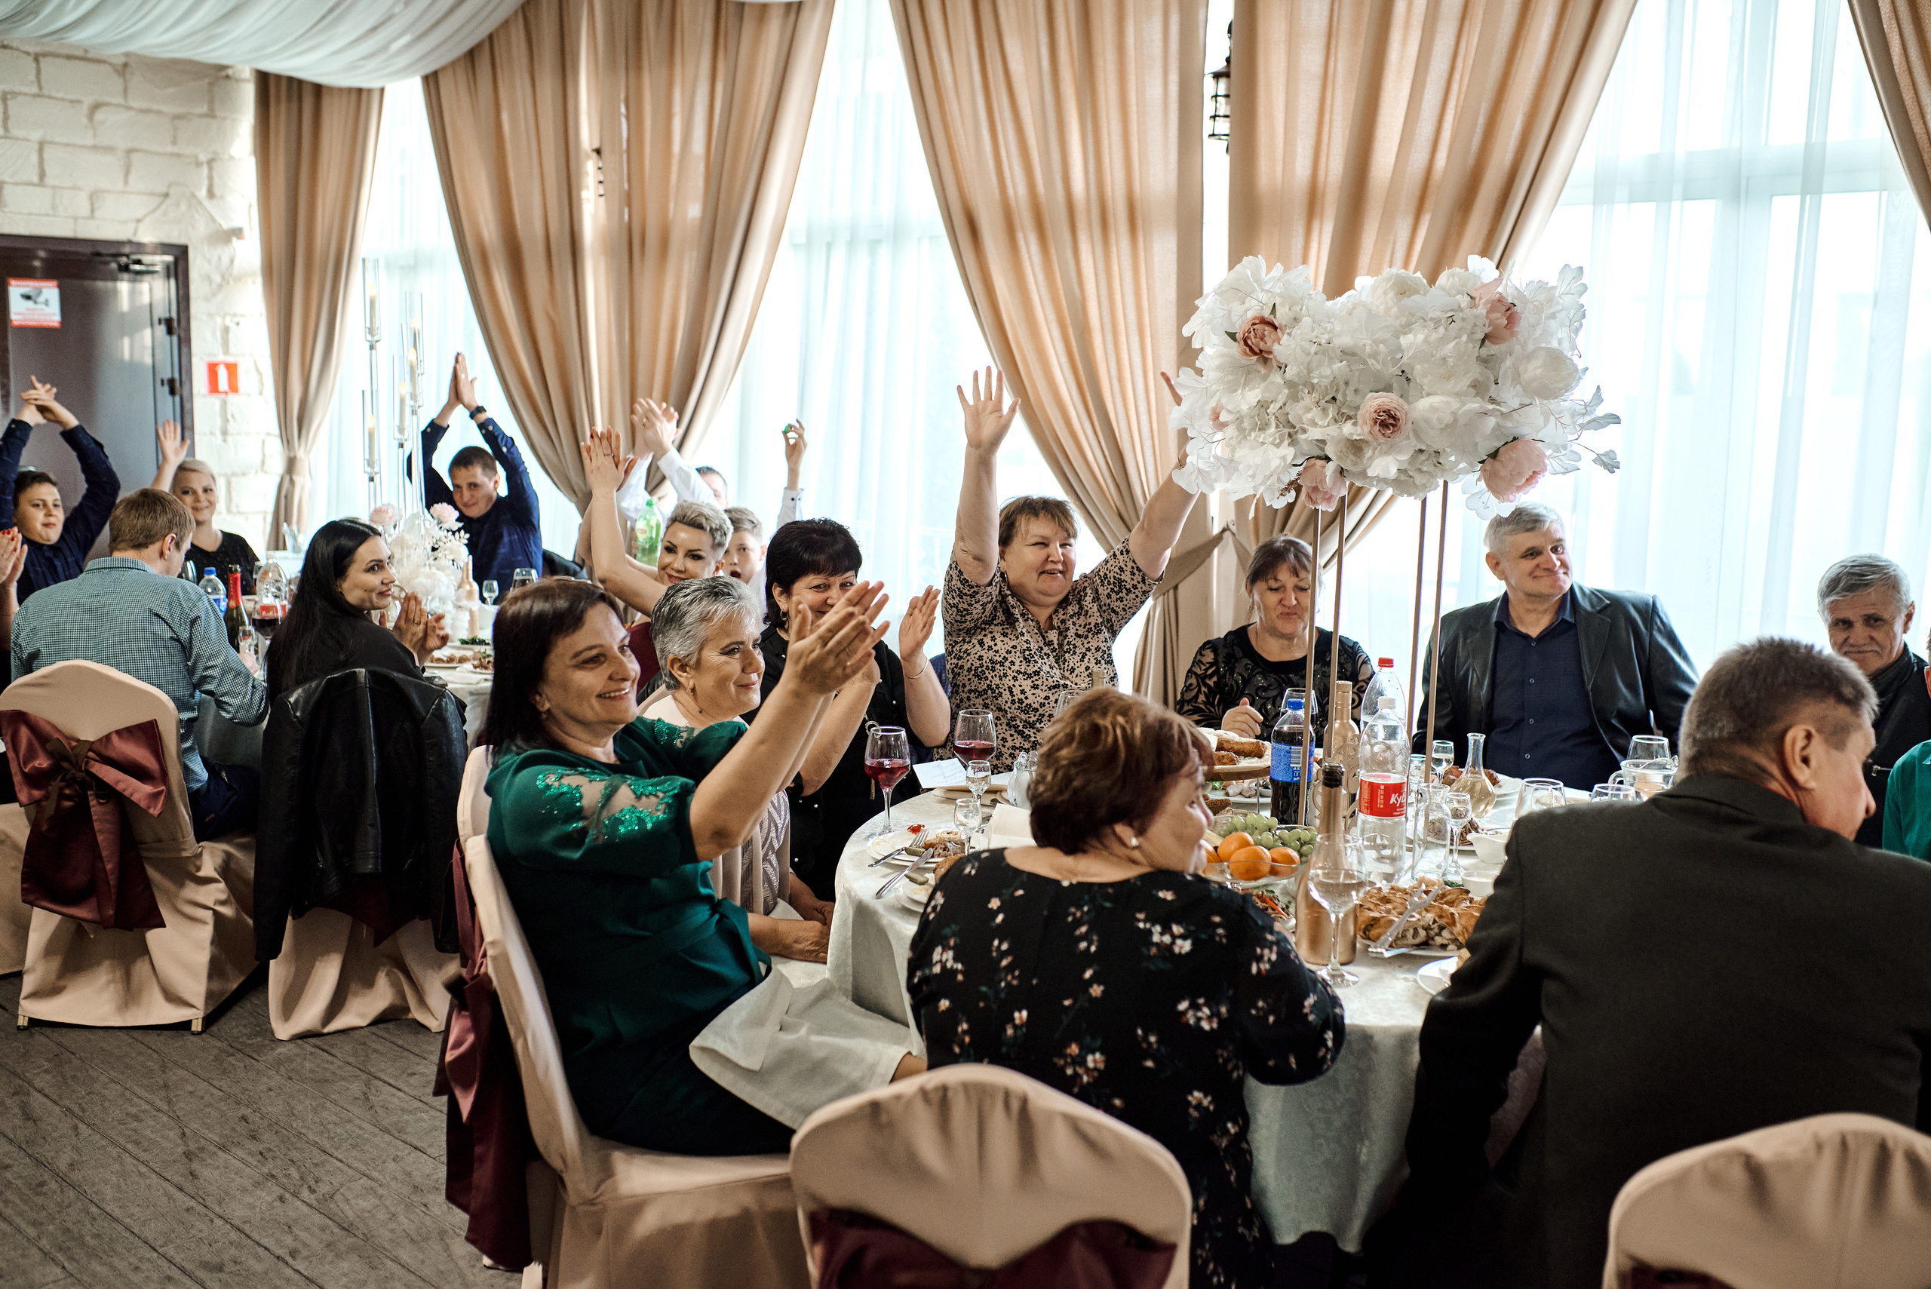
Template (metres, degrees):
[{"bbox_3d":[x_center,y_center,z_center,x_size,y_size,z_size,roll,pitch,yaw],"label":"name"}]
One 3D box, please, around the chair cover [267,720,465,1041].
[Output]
[{"bbox_3d":[-1.472,0.474,4.804,0.470,0.910,0.560,1,8,3],"label":"chair cover"}]

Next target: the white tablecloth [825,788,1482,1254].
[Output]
[{"bbox_3d":[0.645,0.772,3.539,1.800,0.760,1.800,1,9,0],"label":"white tablecloth"}]

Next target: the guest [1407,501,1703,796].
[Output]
[{"bbox_3d":[1.390,0.341,4.480,0.640,1.350,0.780,4,9,23],"label":"guest"}]

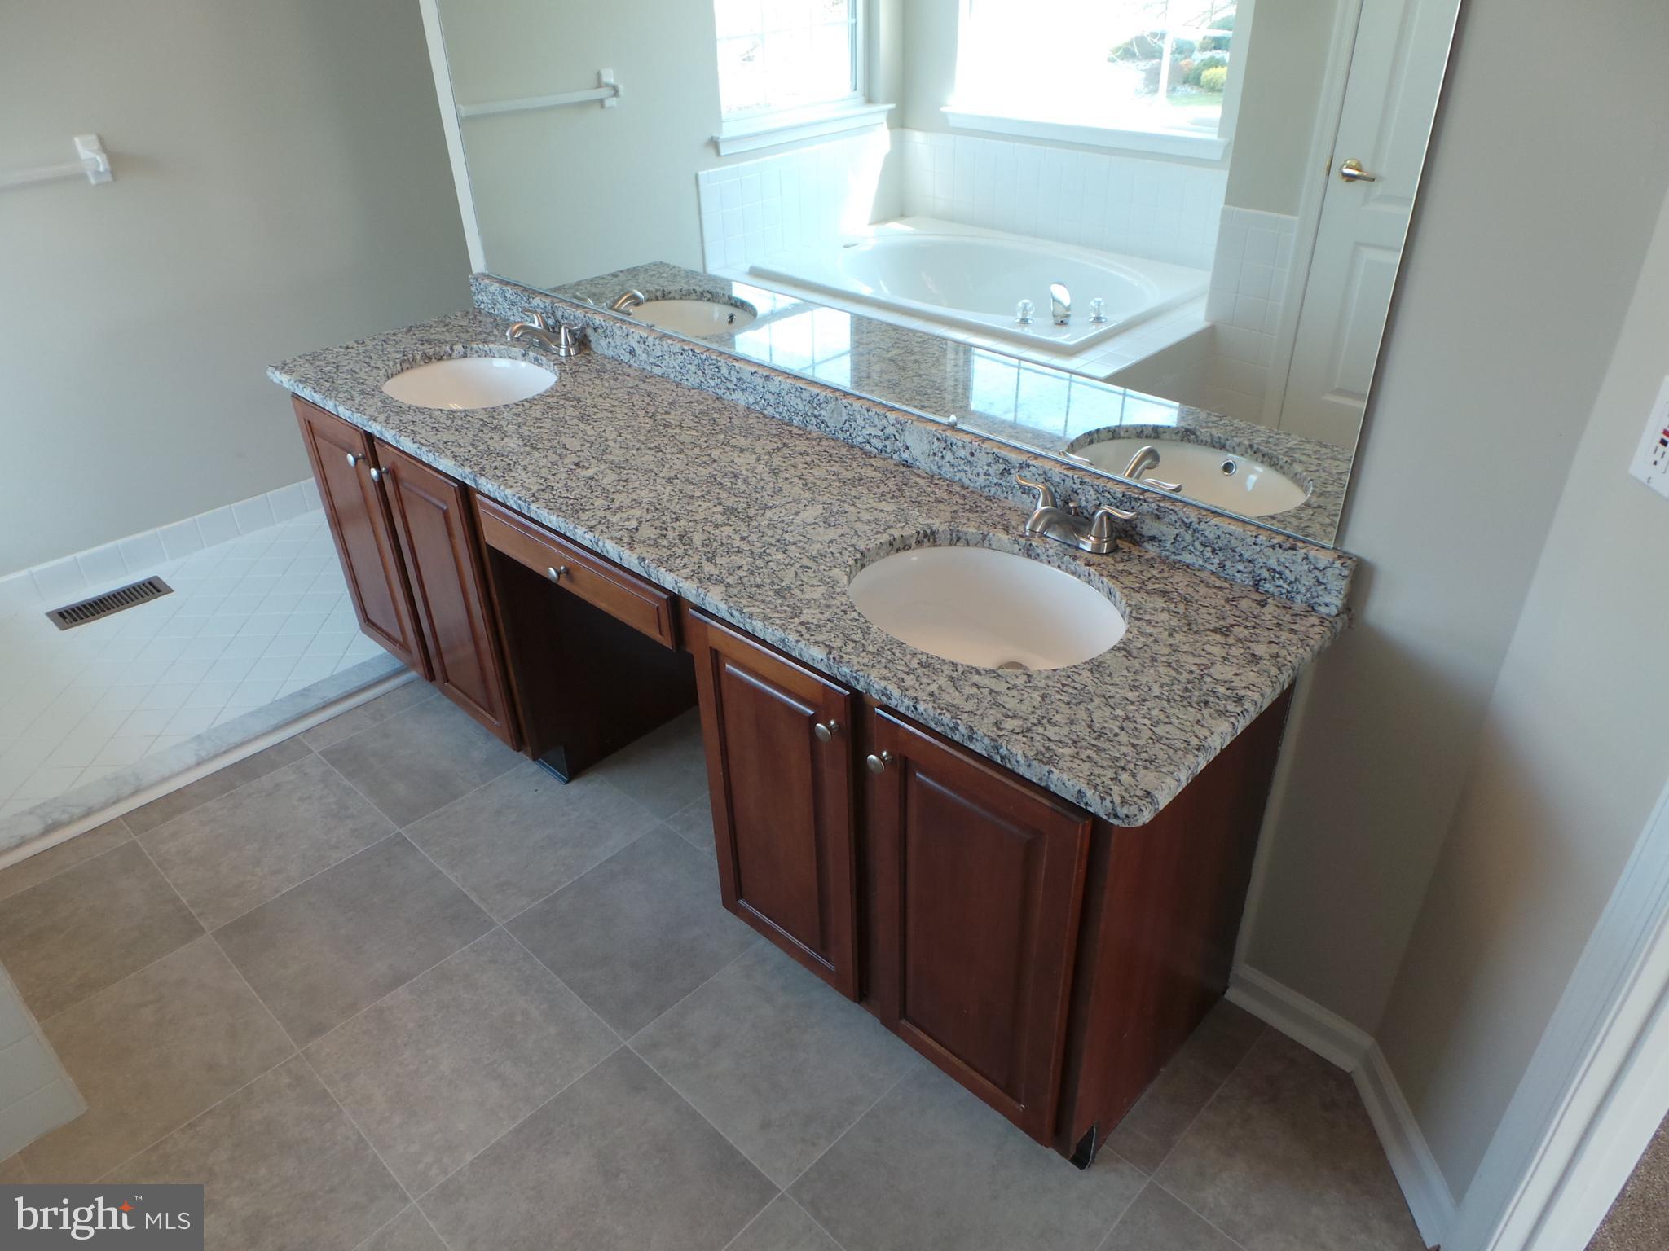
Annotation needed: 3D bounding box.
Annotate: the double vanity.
[{"bbox_3d":[-0.282,0.015,2.222,2.231,0.919,0.572,26,41,36],"label":"double vanity"}]

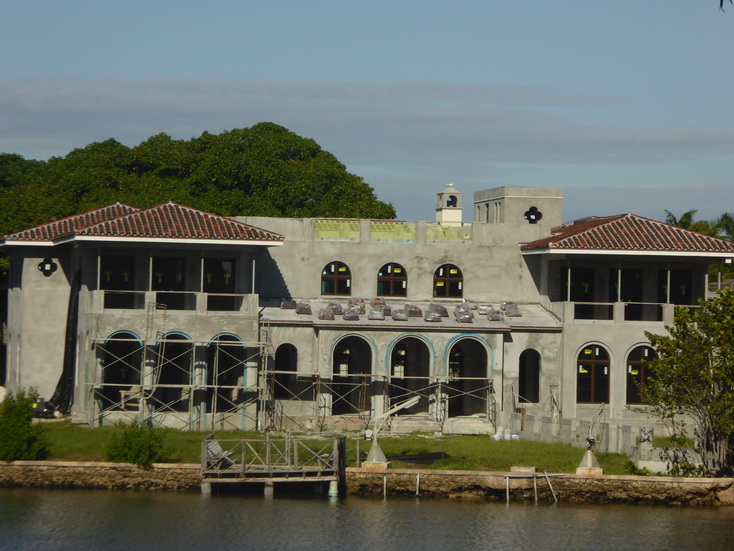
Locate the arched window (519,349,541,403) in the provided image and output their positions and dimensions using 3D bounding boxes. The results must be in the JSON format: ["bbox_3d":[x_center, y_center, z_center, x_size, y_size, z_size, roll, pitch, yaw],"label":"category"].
[{"bbox_3d":[7.159,4.405,171.808,0.985,2.364,0.200,1,-1,-10],"label":"arched window"}]

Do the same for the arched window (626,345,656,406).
[{"bbox_3d":[12.125,4.389,172.228,1.467,2.590,0.180,1,-1,-10],"label":"arched window"}]

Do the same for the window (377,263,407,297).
[{"bbox_3d":[1.137,0.196,175.043,1.361,1.526,0.150,1,-1,-10],"label":"window"}]

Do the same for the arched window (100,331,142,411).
[{"bbox_3d":[-10.462,4.095,168.244,1.766,3.473,0.300,1,-1,-10],"label":"arched window"}]

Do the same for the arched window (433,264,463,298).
[{"bbox_3d":[3.645,0.255,175.485,1.367,1.512,0.150,1,-1,-10],"label":"arched window"}]

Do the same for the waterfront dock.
[{"bbox_3d":[-3.288,6.664,138.000,5.050,2.150,3.200,1,-1,0],"label":"waterfront dock"}]

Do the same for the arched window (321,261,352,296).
[{"bbox_3d":[-1.357,0.138,174.603,1.354,1.540,0.150,1,-1,-10],"label":"arched window"}]

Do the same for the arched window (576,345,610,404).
[{"bbox_3d":[9.941,4.329,171.843,1.483,2.588,0.180,1,-1,-10],"label":"arched window"}]

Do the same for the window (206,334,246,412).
[{"bbox_3d":[-6.030,4.189,169.025,1.695,3.424,0.300,1,-1,-10],"label":"window"}]

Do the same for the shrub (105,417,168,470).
[{"bbox_3d":[-8.224,6.030,140.000,2.280,1.850,2.000,1,-1,0],"label":"shrub"}]

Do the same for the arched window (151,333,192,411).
[{"bbox_3d":[-8.315,4.147,168.622,1.730,3.438,0.300,1,-1,-10],"label":"arched window"}]

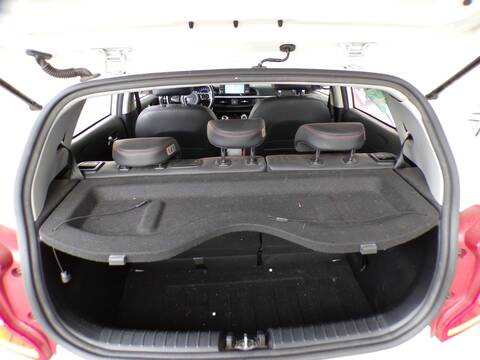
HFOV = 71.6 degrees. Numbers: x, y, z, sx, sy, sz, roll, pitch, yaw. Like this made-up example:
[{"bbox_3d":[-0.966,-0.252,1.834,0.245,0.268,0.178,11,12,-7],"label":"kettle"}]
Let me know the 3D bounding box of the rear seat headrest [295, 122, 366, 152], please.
[{"bbox_3d":[0.323,-0.155,1.185,0.235,0.110,0.105,-3,29,-2],"label":"rear seat headrest"}]

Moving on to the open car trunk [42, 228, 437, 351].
[{"bbox_3d":[0.002,0.295,1.160,1.080,0.480,0.600,-3,25,-2],"label":"open car trunk"}]

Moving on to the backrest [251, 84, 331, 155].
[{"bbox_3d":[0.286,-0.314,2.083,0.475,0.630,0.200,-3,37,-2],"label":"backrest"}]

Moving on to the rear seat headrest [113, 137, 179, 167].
[{"bbox_3d":[-0.332,-0.098,1.183,0.230,0.110,0.105,-3,29,-2],"label":"rear seat headrest"}]

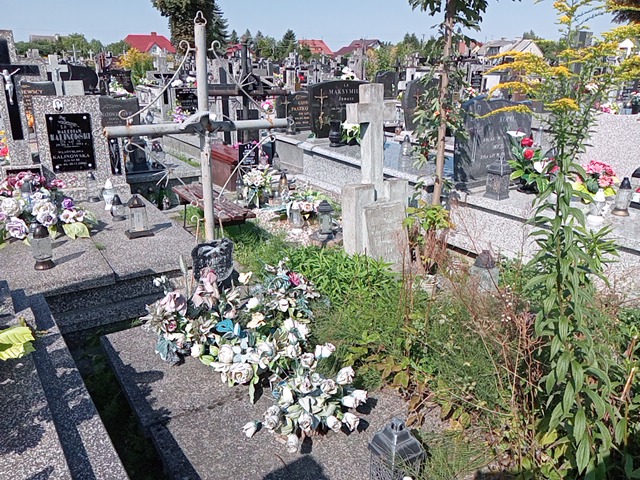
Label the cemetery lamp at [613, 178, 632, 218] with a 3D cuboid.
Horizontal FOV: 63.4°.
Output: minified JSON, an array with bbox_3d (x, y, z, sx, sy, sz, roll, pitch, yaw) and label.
[{"bbox_3d":[2.342,-0.342,4.008,0.128,0.300,0.128,-12,23,-33],"label":"cemetery lamp"}]

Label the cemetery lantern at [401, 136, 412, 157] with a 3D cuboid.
[{"bbox_3d":[0.966,-1.058,5.769,0.120,0.235,0.120,1,19,0],"label":"cemetery lantern"}]

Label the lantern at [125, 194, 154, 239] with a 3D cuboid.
[{"bbox_3d":[-1.342,-0.186,3.812,0.160,0.285,0.150,-12,23,-33],"label":"lantern"}]

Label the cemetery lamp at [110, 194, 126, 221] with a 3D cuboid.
[{"bbox_3d":[-1.632,-0.279,4.180,0.125,0.200,0.125,-12,23,-33],"label":"cemetery lamp"}]

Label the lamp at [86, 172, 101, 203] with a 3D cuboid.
[{"bbox_3d":[-1.842,-0.439,4.228,0.105,0.255,0.105,-12,23,-33],"label":"lamp"}]

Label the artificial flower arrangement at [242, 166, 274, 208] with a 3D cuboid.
[{"bbox_3d":[-0.635,-0.563,5.320,0.300,0.400,0.270,-12,23,-33],"label":"artificial flower arrangement"}]

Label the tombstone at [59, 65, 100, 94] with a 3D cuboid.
[{"bbox_3d":[-5.849,-3.869,12.276,1.050,0.690,0.120,-12,23,-33],"label":"tombstone"}]

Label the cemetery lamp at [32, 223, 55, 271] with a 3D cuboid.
[{"bbox_3d":[-1.715,0.025,3.180,0.135,0.290,0.135,-12,23,-33],"label":"cemetery lamp"}]

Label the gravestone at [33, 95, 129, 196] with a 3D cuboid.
[{"bbox_3d":[-1.952,-0.755,4.238,0.660,0.840,0.210,-12,23,-33],"label":"gravestone"}]

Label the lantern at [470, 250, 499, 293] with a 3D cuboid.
[{"bbox_3d":[1.082,0.207,3.389,0.158,0.280,0.158,1,19,0],"label":"lantern"}]

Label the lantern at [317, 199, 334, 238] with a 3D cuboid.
[{"bbox_3d":[0.045,-0.185,4.404,0.135,0.310,0.135,-12,23,-33],"label":"lantern"}]

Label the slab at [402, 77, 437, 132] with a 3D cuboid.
[{"bbox_3d":[1.538,-2.042,7.749,0.670,0.770,0.100,-12,23,-33],"label":"slab"}]

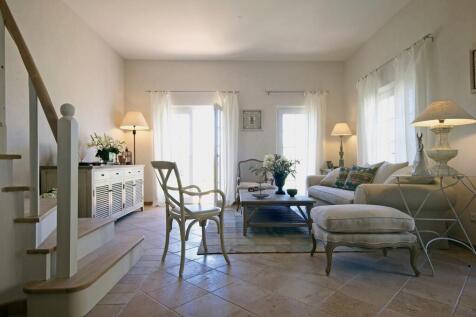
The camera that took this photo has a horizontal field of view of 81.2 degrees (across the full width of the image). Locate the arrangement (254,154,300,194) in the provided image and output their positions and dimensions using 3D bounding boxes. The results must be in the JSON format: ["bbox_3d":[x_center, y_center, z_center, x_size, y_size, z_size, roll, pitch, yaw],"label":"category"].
[{"bbox_3d":[0.620,0.238,4.200,0.600,0.600,0.520,0,0,0],"label":"arrangement"}]

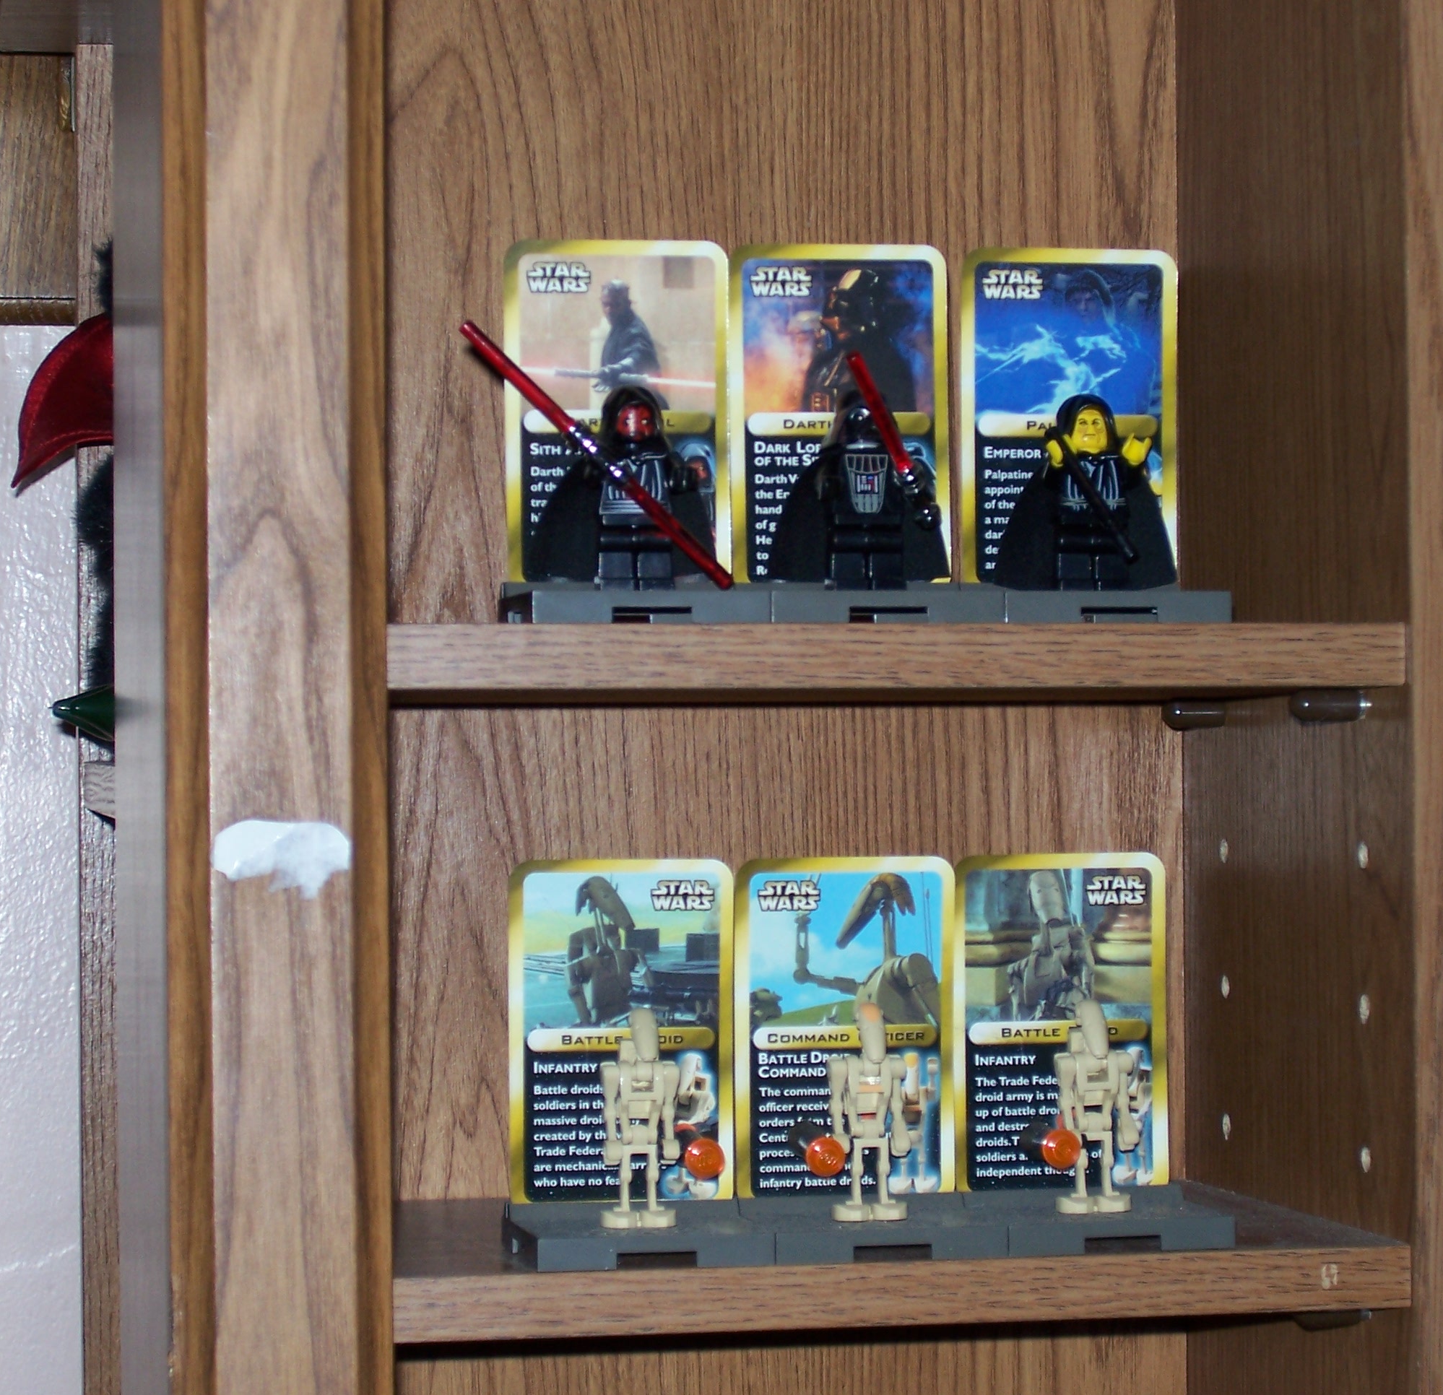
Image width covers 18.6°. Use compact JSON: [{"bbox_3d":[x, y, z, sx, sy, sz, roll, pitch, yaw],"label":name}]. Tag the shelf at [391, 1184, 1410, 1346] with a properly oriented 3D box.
[{"bbox_3d":[0.021,0.120,0.952,0.214,0.013,0.147,0,-1,-12],"label":"shelf"}]

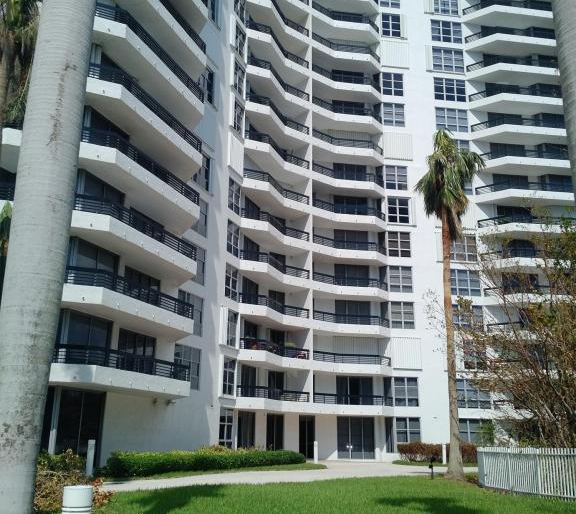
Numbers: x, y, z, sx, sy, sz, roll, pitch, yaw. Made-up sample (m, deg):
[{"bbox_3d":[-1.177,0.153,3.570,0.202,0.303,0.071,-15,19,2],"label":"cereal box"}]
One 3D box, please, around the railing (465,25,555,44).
[{"bbox_3d":[20.038,-19.147,52.903,8.365,0.620,1.953,3,-16,-9],"label":"railing"}]

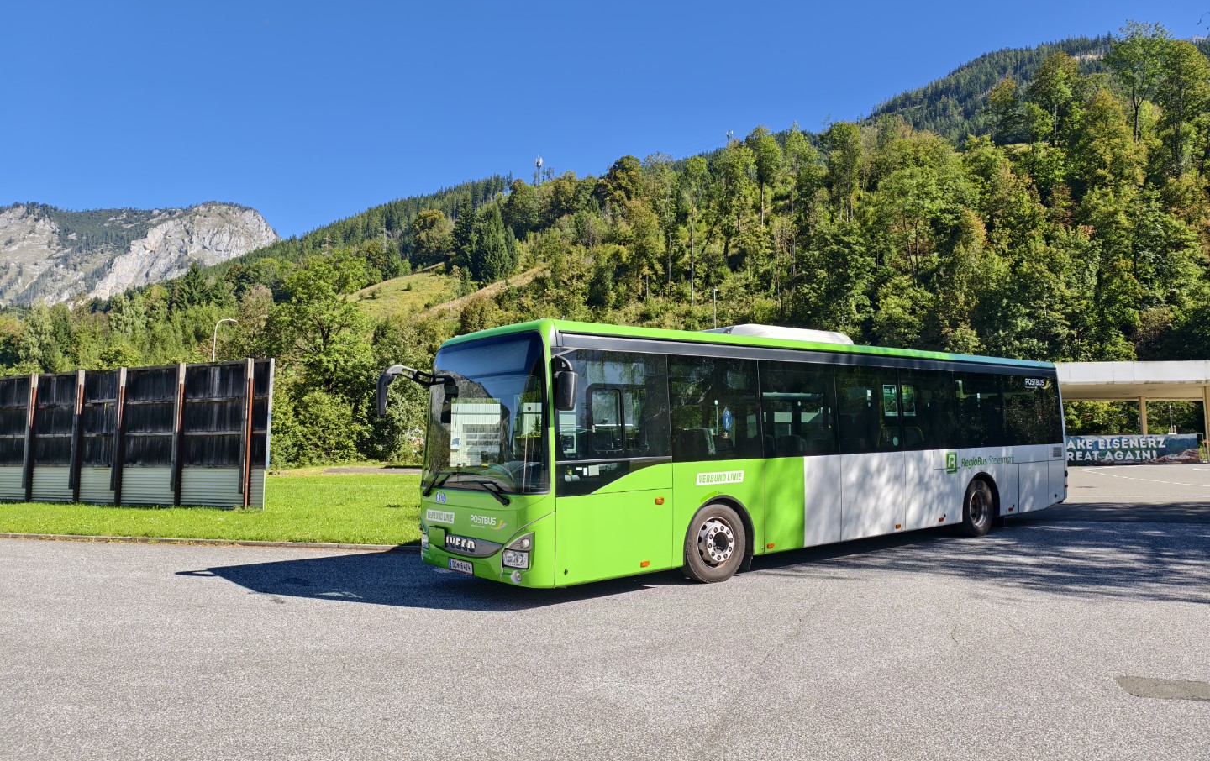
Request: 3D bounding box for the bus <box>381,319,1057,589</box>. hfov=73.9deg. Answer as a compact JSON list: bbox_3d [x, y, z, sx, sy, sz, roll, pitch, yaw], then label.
[{"bbox_3d":[3.090,0.943,12.504,12.200,3.250,2.750,2,-5,-38],"label":"bus"}]

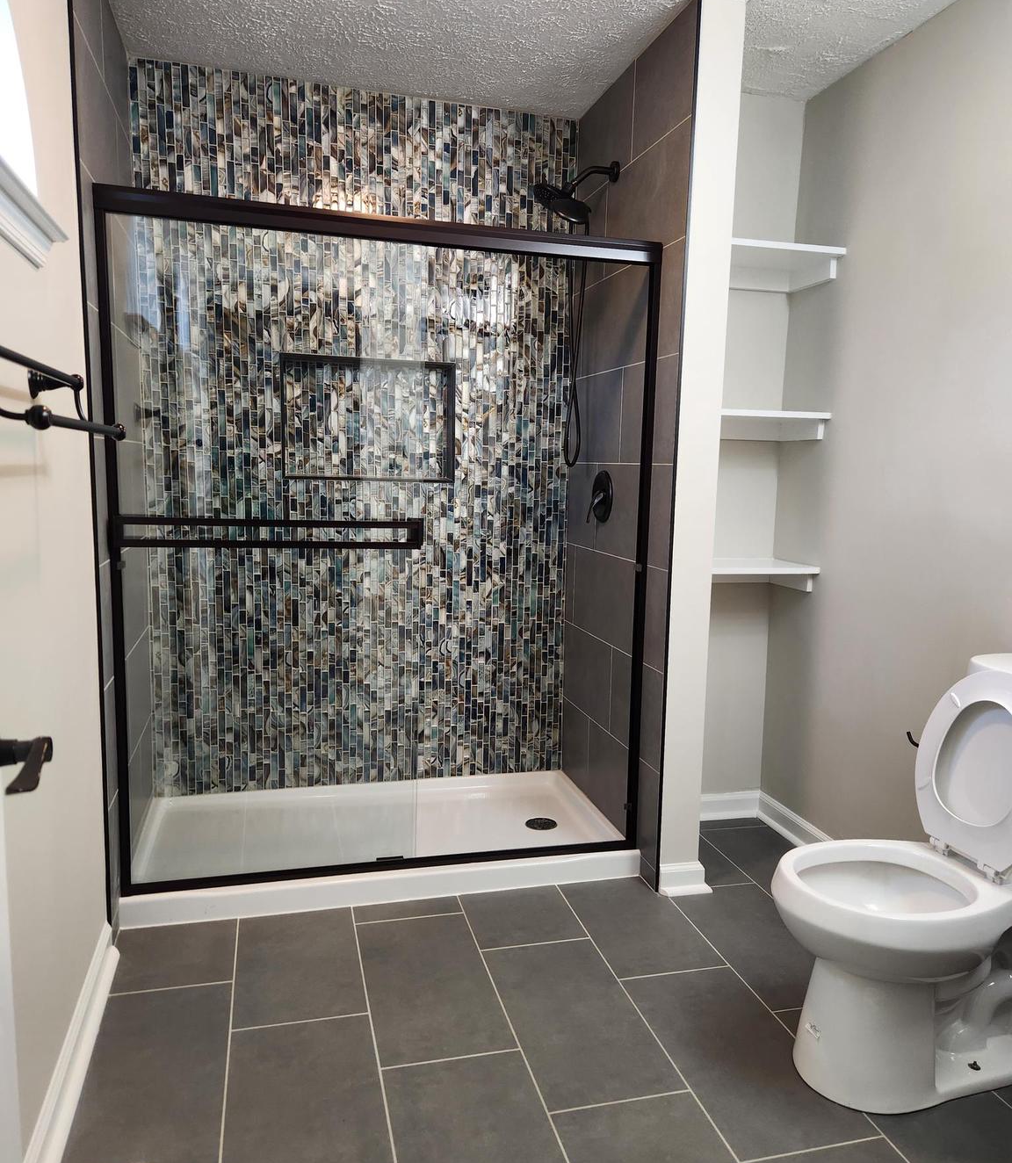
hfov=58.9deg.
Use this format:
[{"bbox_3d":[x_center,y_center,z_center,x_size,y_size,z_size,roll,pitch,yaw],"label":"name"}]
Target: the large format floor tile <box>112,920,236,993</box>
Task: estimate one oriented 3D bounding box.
[{"bbox_3d":[-0.840,0.955,2.281,0.298,0.012,0.303,-1,8,-15],"label":"large format floor tile"}]

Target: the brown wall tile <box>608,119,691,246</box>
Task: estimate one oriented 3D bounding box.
[{"bbox_3d":[0.423,-1.143,2.731,0.012,0.307,0.628,-1,8,-15],"label":"brown wall tile"}]

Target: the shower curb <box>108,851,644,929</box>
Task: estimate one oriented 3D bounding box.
[{"bbox_3d":[-0.314,0.867,2.617,1.497,0.098,0.100,-1,8,-15],"label":"shower curb"}]

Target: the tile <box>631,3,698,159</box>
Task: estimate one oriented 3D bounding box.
[{"bbox_3d":[0.457,-1.425,2.589,0.012,0.292,0.422,-1,8,-15],"label":"tile"}]

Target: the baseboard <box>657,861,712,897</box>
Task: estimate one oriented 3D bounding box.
[{"bbox_3d":[0.535,0.884,2.680,0.150,0.086,0.060,-1,8,-15],"label":"baseboard"}]

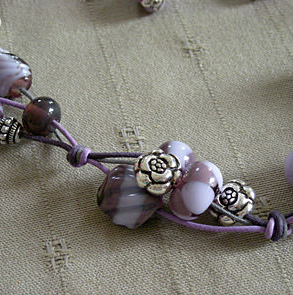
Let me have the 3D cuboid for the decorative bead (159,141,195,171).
[{"bbox_3d":[0.007,0.004,0.276,0.011,0.011,0.011,0,44,0],"label":"decorative bead"}]

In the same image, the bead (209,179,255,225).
[{"bbox_3d":[0.021,0.014,0.266,0.012,0.006,0.012,0,60,24],"label":"bead"}]

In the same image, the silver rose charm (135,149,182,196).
[{"bbox_3d":[0.003,0.006,0.269,0.012,0.006,0.012,0,60,0],"label":"silver rose charm"}]

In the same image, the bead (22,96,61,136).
[{"bbox_3d":[-0.028,-0.008,0.289,0.010,0.010,0.010,0,44,0],"label":"bead"}]

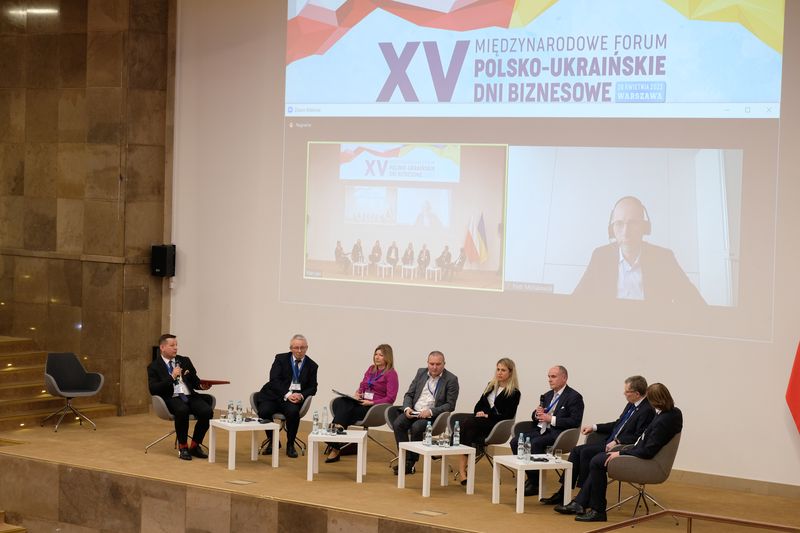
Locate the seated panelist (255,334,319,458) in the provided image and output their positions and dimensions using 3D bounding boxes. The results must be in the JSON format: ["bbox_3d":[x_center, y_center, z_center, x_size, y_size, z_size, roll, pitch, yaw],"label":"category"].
[{"bbox_3d":[-1.247,1.415,18.665,0.660,1.328,0.850,1,2,-3],"label":"seated panelist"}]

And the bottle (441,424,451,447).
[{"bbox_3d":[0.449,1.650,16.336,0.066,0.220,0.066,2,2,0],"label":"bottle"}]

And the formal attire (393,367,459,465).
[{"bbox_3d":[0.278,1.551,17.688,0.590,0.950,0.700,2,2,22],"label":"formal attire"}]

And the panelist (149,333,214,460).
[{"bbox_3d":[-2.372,1.408,18.199,0.620,1.290,0.800,0,3,-30],"label":"panelist"}]

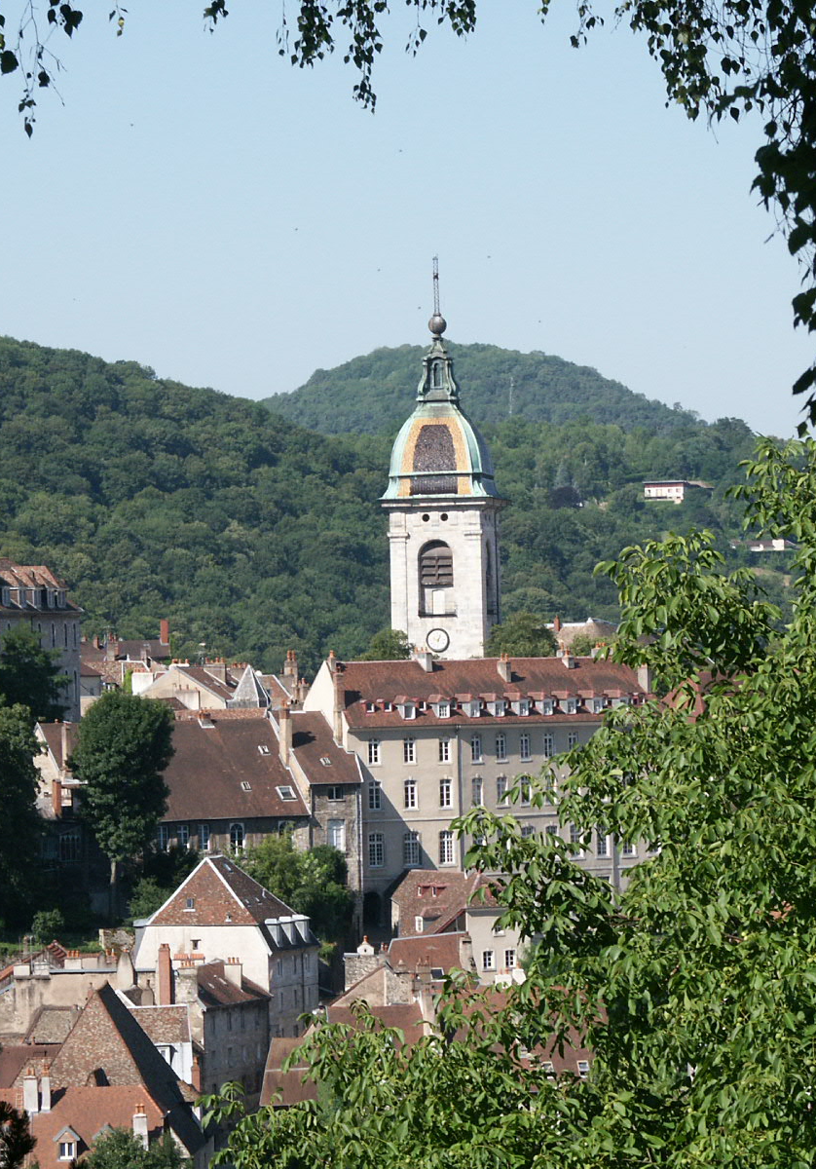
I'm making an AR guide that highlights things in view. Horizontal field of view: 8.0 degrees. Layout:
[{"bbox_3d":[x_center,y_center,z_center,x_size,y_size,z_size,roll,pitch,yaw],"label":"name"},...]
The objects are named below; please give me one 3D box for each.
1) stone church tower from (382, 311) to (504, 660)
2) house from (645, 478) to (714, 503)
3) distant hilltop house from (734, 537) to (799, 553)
[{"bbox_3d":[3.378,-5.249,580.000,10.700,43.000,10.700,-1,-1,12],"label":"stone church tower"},{"bbox_3d":[96.547,-33.726,2100.000,17.000,7.800,18.000,-2,-1,29],"label":"house"},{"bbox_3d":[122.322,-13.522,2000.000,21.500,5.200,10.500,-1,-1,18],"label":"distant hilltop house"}]

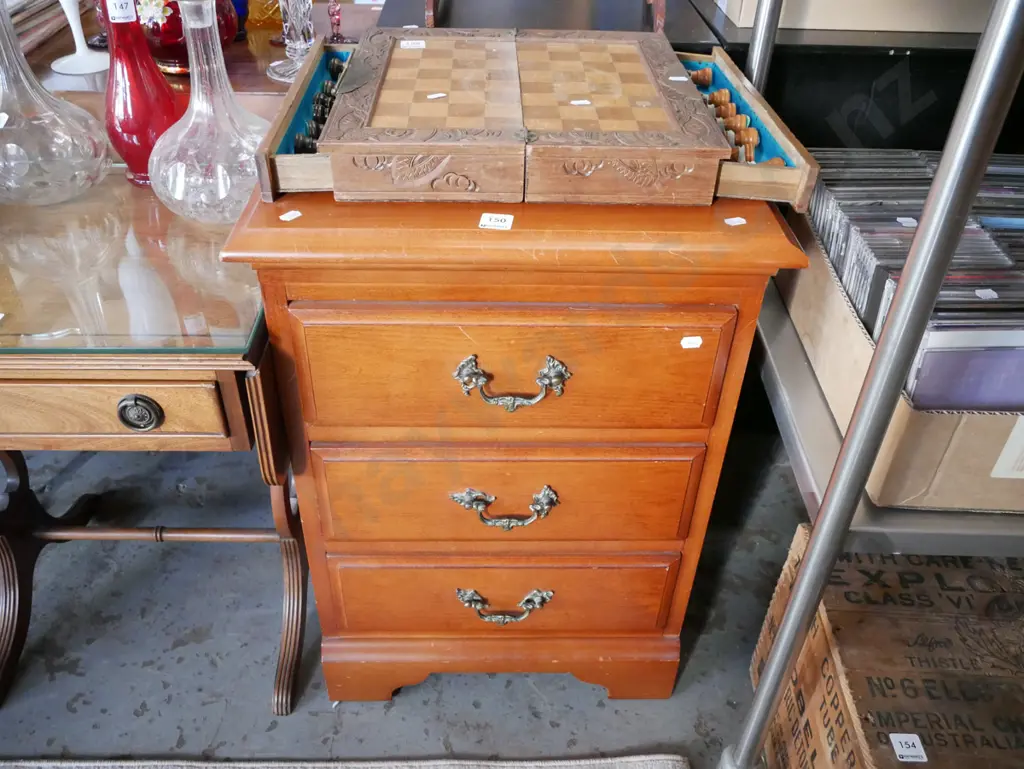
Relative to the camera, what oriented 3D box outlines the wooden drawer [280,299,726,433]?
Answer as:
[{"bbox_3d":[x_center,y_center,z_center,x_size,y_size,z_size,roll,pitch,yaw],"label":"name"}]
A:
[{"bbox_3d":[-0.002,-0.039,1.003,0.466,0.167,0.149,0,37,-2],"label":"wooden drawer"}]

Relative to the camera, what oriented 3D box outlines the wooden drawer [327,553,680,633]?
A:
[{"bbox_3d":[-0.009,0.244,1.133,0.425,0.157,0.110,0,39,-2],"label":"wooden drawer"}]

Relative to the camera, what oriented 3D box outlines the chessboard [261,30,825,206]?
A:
[{"bbox_3d":[0.022,-0.327,1.049,0.557,0.068,0.404,0,37,-2],"label":"chessboard"}]

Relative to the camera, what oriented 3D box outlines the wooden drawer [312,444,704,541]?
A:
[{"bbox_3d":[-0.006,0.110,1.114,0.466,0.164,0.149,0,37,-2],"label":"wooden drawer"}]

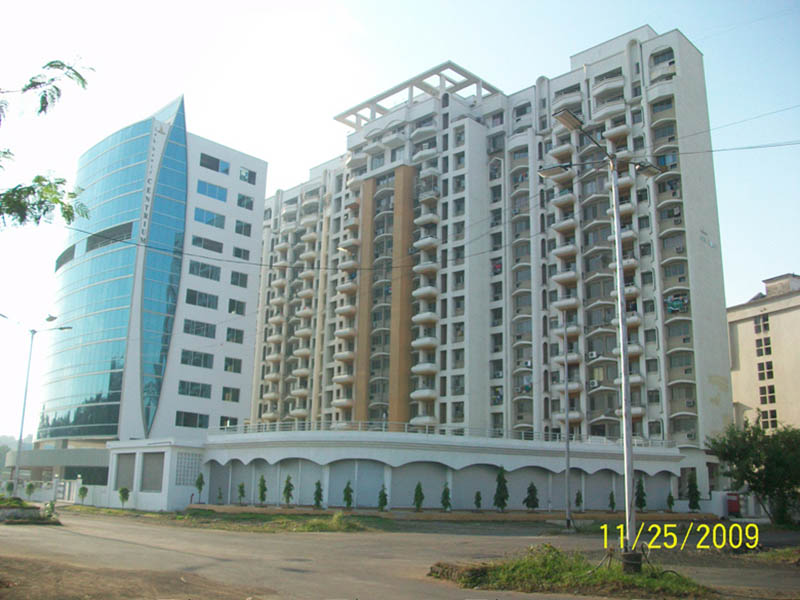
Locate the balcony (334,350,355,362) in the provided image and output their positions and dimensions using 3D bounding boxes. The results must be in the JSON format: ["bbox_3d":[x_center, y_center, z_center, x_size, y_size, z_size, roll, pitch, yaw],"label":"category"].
[{"bbox_3d":[-6.948,7.150,93.250,1.200,1.000,2.950,14,-19,-43],"label":"balcony"}]

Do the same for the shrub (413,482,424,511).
[{"bbox_3d":[1.356,14.303,53.712,0.763,2.035,0.763,1,-15,2],"label":"shrub"}]

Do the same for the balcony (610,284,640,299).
[{"bbox_3d":[22.667,-0.568,74.306,2.550,1.080,1.450,-12,-20,43],"label":"balcony"}]

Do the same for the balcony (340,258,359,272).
[{"bbox_3d":[-6.690,-4.326,96.065,1.200,1.000,2.950,14,-19,-43],"label":"balcony"}]

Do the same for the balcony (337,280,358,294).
[{"bbox_3d":[-6.799,-1.458,95.408,1.200,1.000,2.950,14,-19,-43],"label":"balcony"}]

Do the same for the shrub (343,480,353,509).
[{"bbox_3d":[-2.759,10.234,38.861,0.510,1.545,0.510,1,-14,0],"label":"shrub"}]

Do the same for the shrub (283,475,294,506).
[{"bbox_3d":[-5.951,10.182,39.472,0.621,1.789,0.621,1,-14,0],"label":"shrub"}]

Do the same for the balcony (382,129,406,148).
[{"bbox_3d":[-0.664,-20.592,95.167,2.650,1.050,1.500,-12,-20,43],"label":"balcony"}]

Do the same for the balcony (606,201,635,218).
[{"bbox_3d":[21.992,-9.126,74.249,2.609,1.050,1.300,-12,-20,43],"label":"balcony"}]

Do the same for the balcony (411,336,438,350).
[{"bbox_3d":[2.877,5.179,85.314,1.200,1.050,3.000,15,-19,-43],"label":"balcony"}]

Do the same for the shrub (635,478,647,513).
[{"bbox_3d":[12.599,10.161,38.727,0.625,1.913,0.625,1,-13,0],"label":"shrub"}]

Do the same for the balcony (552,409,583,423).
[{"bbox_3d":[17.156,11.903,75.428,1.200,1.000,3.050,14,-19,-43],"label":"balcony"}]

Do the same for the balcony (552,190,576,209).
[{"bbox_3d":[18.423,-10.866,83.093,1.200,1.050,2.800,15,-19,-43],"label":"balcony"}]

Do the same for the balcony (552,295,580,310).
[{"bbox_3d":[17.574,0.507,78.055,1.200,1.000,2.900,14,-19,-43],"label":"balcony"}]

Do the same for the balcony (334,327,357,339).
[{"bbox_3d":[-7.257,4.194,95.874,1.650,1.170,2.700,14,-18,-43],"label":"balcony"}]

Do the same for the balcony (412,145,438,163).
[{"bbox_3d":[2.921,-17.841,91.946,1.000,1.050,3.800,15,-19,-43],"label":"balcony"}]

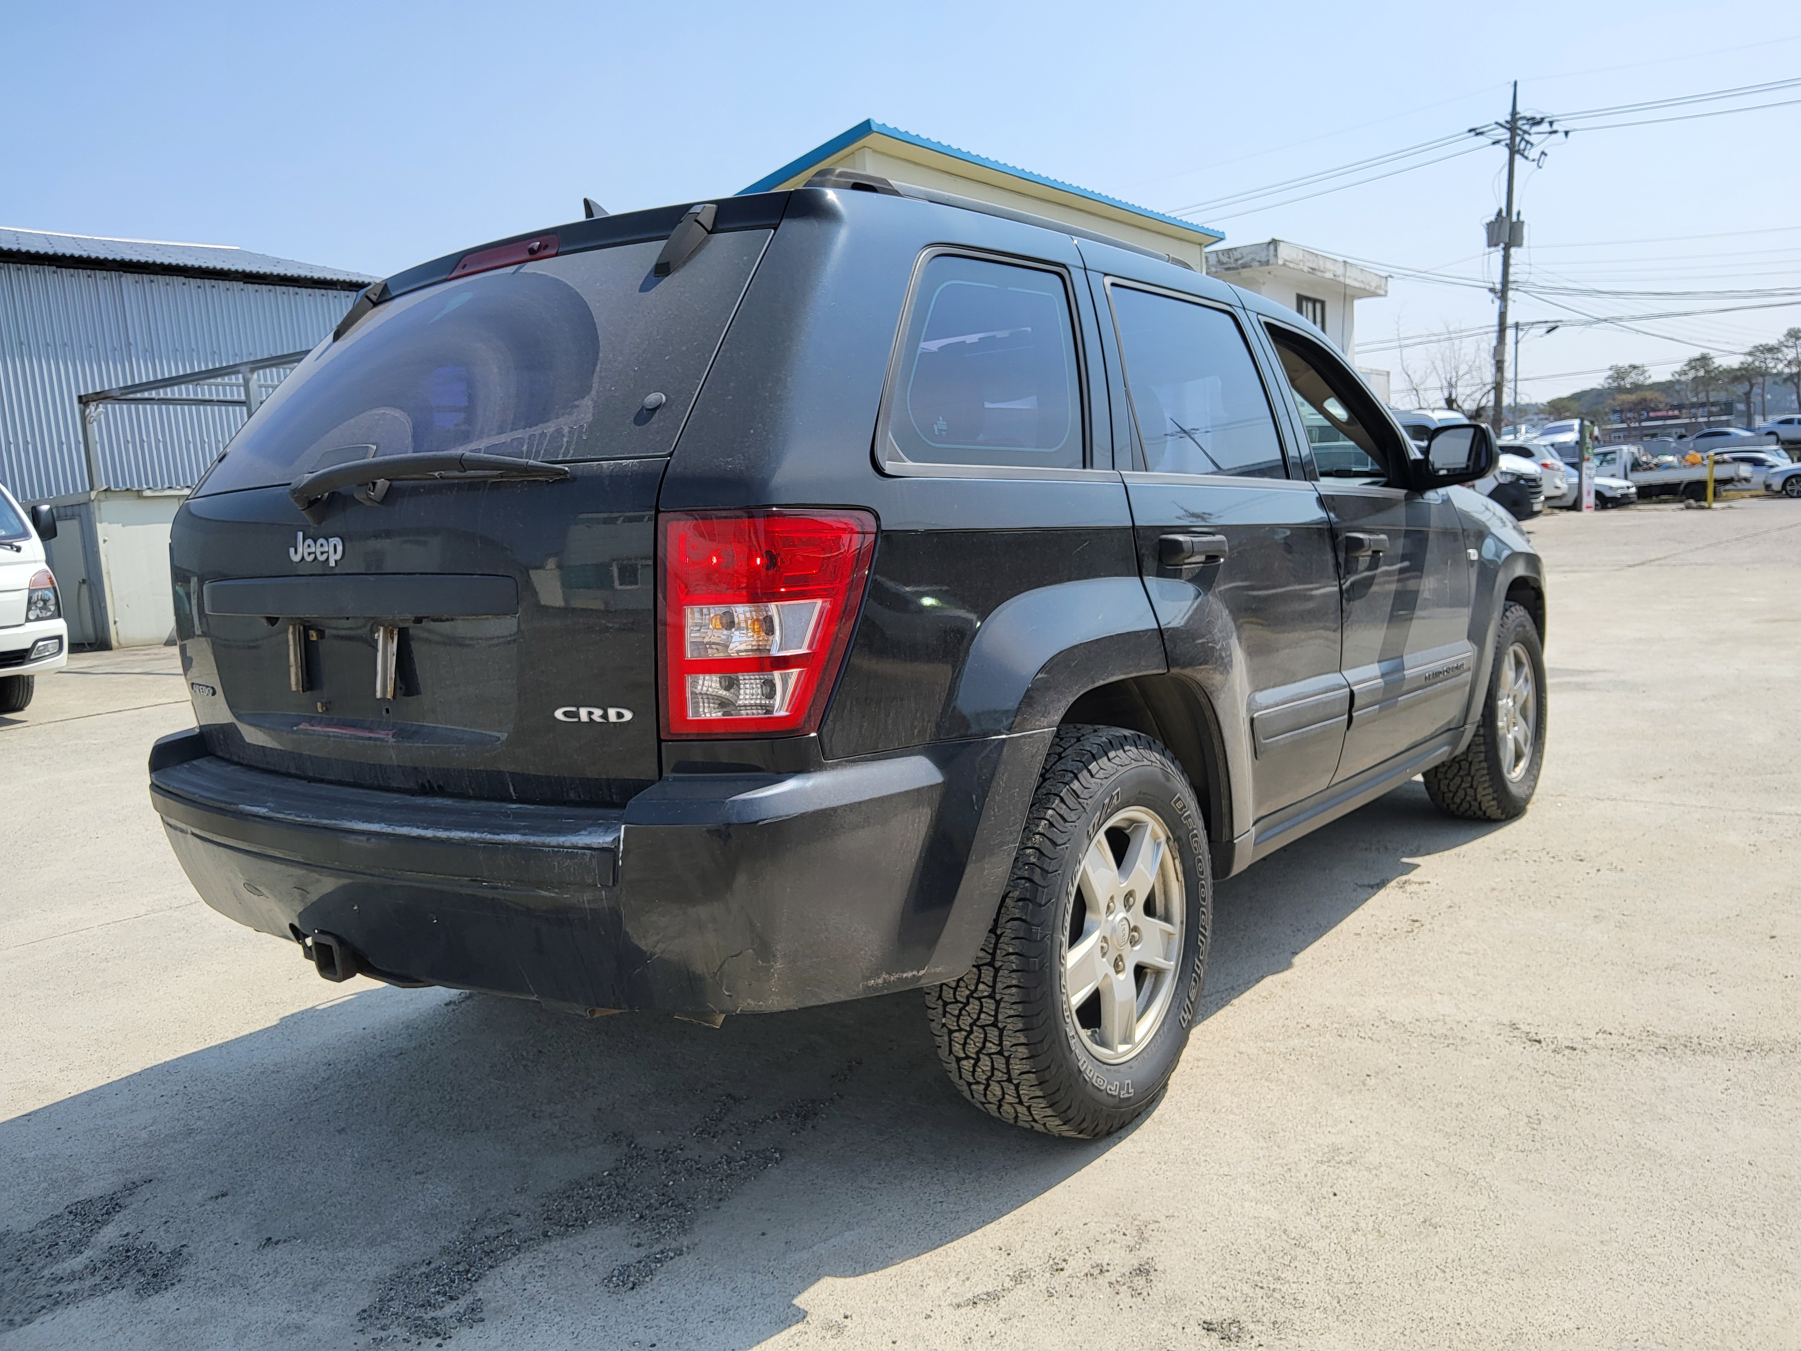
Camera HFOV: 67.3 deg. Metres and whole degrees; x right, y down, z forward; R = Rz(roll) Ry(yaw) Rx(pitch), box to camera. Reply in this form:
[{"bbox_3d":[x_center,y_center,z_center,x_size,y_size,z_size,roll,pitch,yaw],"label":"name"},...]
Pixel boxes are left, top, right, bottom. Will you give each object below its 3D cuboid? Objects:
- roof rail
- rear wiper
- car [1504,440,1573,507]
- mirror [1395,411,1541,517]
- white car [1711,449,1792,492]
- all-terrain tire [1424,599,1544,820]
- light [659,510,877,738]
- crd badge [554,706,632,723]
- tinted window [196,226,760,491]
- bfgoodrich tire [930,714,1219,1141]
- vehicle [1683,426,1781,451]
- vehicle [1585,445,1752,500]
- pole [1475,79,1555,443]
[{"bbox_3d":[0.286,-0.851,2.621,0.070,0.085,1.420,5,11,38],"label":"roof rail"},{"bbox_3d":[-0.696,-0.267,1.956,0.560,0.102,0.090,4,10,31],"label":"rear wiper"},{"bbox_3d":[13.680,-4.720,32.900,4.650,1.700,1.870,3,10,39],"label":"car"},{"bbox_3d":[1.472,-0.583,3.590,0.225,0.172,0.140,7,11,42],"label":"mirror"},{"bbox_3d":[28.154,-6.787,45.000,4.500,1.580,1.820,6,11,38],"label":"white car"},{"bbox_3d":[2.015,0.121,4.662,0.250,0.745,0.745,3,9,40],"label":"all-terrain tire"},{"bbox_3d":[-0.173,-0.071,1.836,0.208,0.310,0.230,3,9,28],"label":"light"},{"bbox_3d":[-0.427,0.055,1.876,0.140,0.025,0.010,3,9,26],"label":"crd badge"},{"bbox_3d":[-0.781,-0.506,2.266,1.330,0.500,0.100,3,-32,37],"label":"tinted window"},{"bbox_3d":[0.340,0.470,2.561,0.250,0.748,0.748,5,11,38],"label":"bfgoodrich tire"},{"bbox_3d":[42.870,-12.259,71.000,4.800,1.460,1.830,5,11,45],"label":"vehicle"},{"bbox_3d":[26.077,-6.866,46.000,5.200,2.020,1.750,3,10,39],"label":"vehicle"},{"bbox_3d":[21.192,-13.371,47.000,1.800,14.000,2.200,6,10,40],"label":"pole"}]

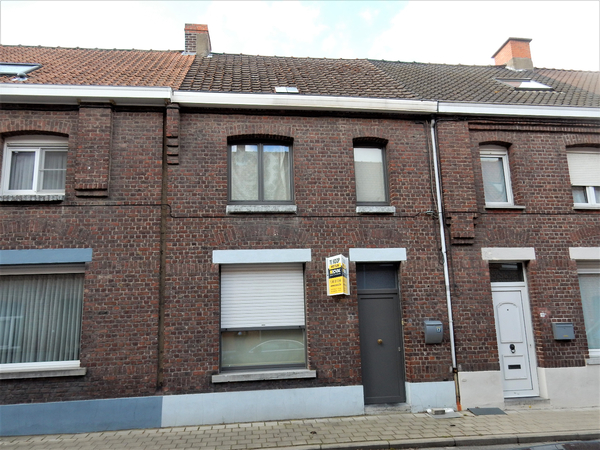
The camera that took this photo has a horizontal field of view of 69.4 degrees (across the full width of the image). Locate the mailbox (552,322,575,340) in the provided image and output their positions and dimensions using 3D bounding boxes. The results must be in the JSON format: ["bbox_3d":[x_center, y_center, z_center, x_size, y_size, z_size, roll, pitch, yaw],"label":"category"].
[{"bbox_3d":[5.208,2.096,8.555,0.365,0.304,0.120,0,-11,-8],"label":"mailbox"}]

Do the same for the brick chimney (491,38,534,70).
[{"bbox_3d":[6.554,-4.977,13.325,0.730,1.040,0.970,0,-11,-8],"label":"brick chimney"}]

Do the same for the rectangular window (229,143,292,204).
[{"bbox_3d":[-0.782,-1.040,8.632,1.306,1.315,0.100,0,-11,-8],"label":"rectangular window"}]

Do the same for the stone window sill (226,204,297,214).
[{"bbox_3d":[-0.735,-0.285,8.354,1.323,0.136,0.200,0,-11,-8],"label":"stone window sill"}]

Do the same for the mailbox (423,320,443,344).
[{"bbox_3d":[2.528,2.027,8.201,0.340,0.397,0.150,0,-11,-8],"label":"mailbox"}]

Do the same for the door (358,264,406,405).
[{"bbox_3d":[1.542,2.053,8.416,0.873,2.672,0.090,0,-11,-8],"label":"door"}]

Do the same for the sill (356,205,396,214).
[{"bbox_3d":[1.474,-0.289,8.621,0.793,0.140,0.220,0,-11,-8],"label":"sill"}]

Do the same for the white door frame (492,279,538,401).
[{"bbox_3d":[4.264,2.271,8.731,0.892,2.296,0.090,0,-11,-8],"label":"white door frame"}]

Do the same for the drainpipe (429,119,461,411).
[{"bbox_3d":[2.640,0.555,7.852,0.100,5.284,0.110,0,-10,-8],"label":"drainpipe"}]

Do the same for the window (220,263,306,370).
[{"bbox_3d":[-0.677,1.727,8.131,1.609,1.978,0.120,0,-11,-8],"label":"window"}]

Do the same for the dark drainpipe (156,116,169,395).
[{"bbox_3d":[-2.511,0.330,7.902,0.090,5.107,0.090,-1,-11,-8],"label":"dark drainpipe"}]

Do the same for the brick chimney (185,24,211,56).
[{"bbox_3d":[-2.831,-4.895,12.046,0.621,0.941,0.780,0,-11,-8],"label":"brick chimney"}]

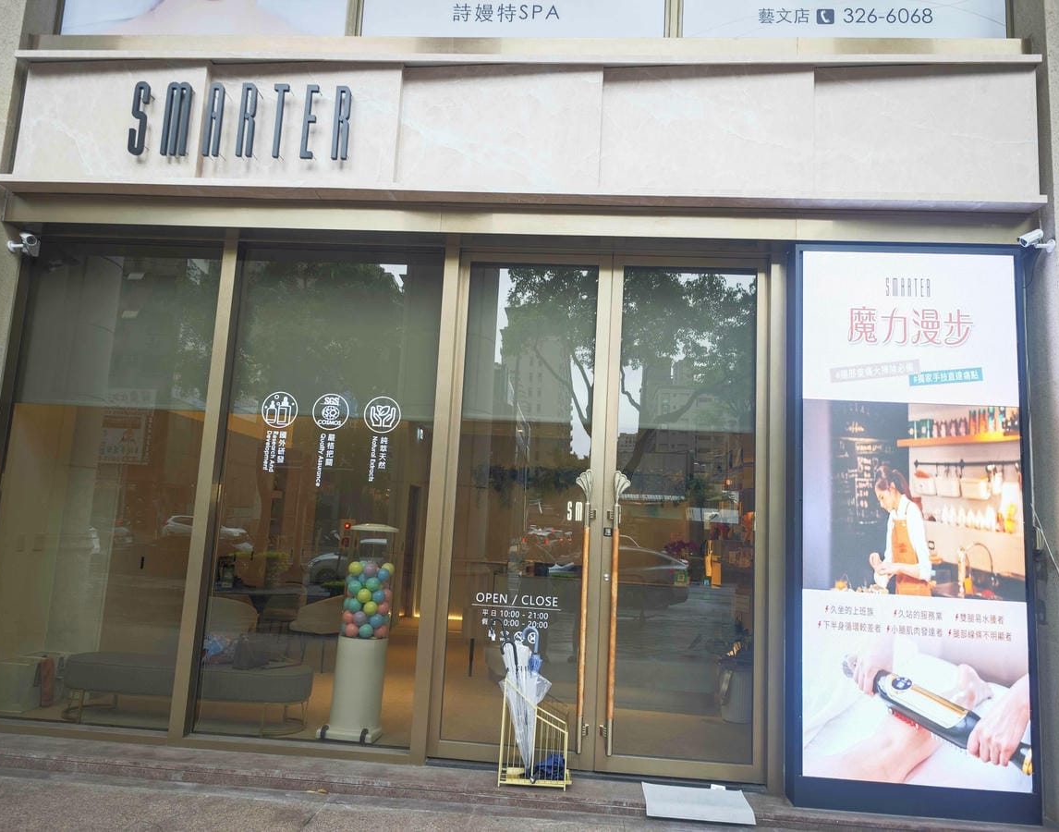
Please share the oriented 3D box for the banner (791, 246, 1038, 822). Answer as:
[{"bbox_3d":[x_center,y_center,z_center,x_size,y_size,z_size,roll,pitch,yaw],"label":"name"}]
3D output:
[{"bbox_3d":[2.021,0.548,3.973,1.200,2.969,0.180,2,-7,4],"label":"banner"}]

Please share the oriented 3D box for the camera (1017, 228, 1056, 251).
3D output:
[{"bbox_3d":[2.737,-0.949,3.972,0.180,0.110,0.100,-14,-2,-20],"label":"camera"}]

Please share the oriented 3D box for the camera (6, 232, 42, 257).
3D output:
[{"bbox_3d":[-3.083,-1.045,4.490,0.160,0.110,0.120,17,4,43],"label":"camera"}]

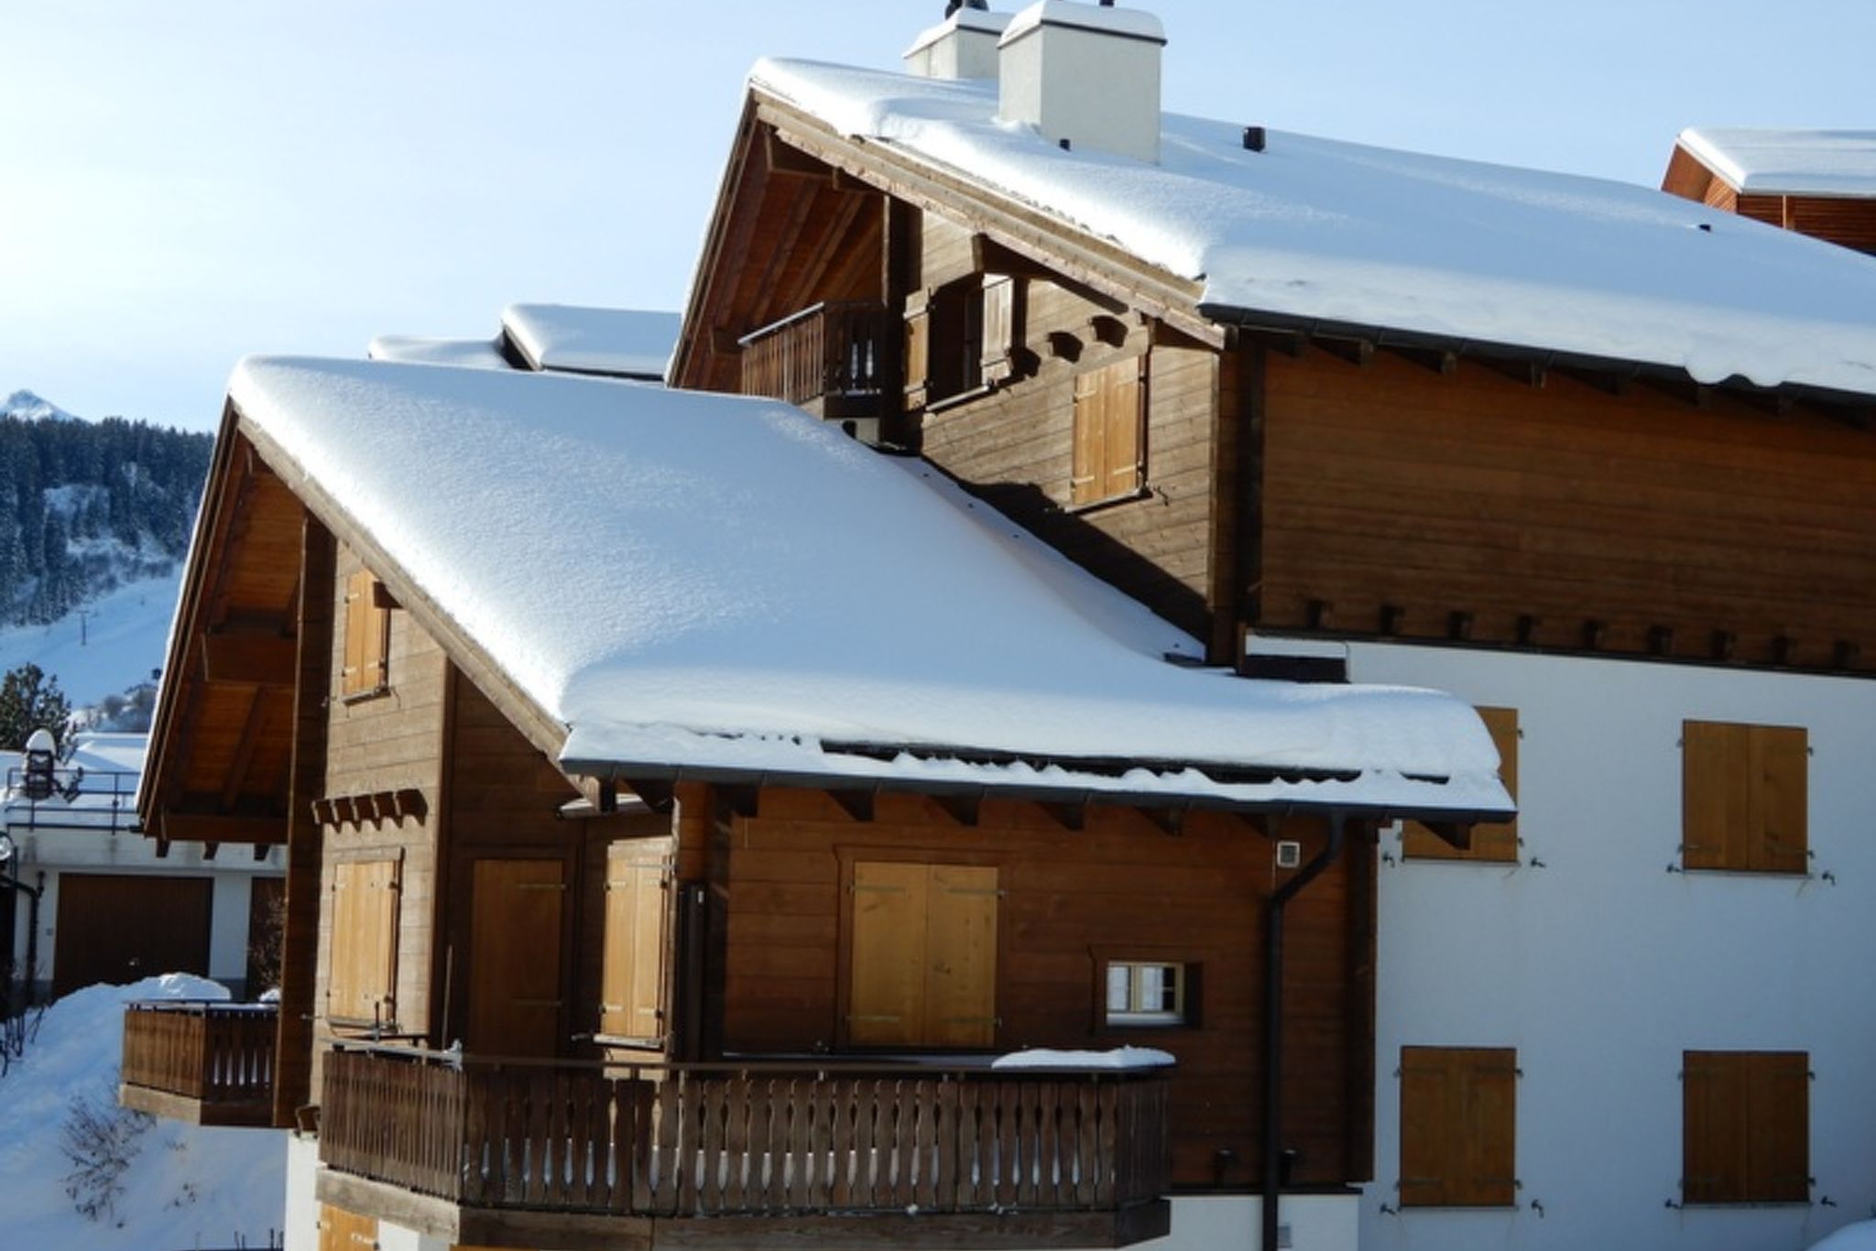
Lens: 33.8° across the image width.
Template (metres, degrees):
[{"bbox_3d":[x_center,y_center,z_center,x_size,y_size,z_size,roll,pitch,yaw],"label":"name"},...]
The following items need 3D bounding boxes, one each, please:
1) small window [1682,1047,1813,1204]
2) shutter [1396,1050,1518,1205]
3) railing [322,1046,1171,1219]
[{"bbox_3d":[6.782,4.205,25.924,1.303,1.240,0.100,4,-6,-24],"label":"small window"},{"bbox_3d":[4.131,4.005,24.653,1.141,1.278,0.098,5,-7,-26],"label":"shutter"},{"bbox_3d":[-1.267,3.488,21.866,5.270,0.970,4.570,4,-6,-24],"label":"railing"}]

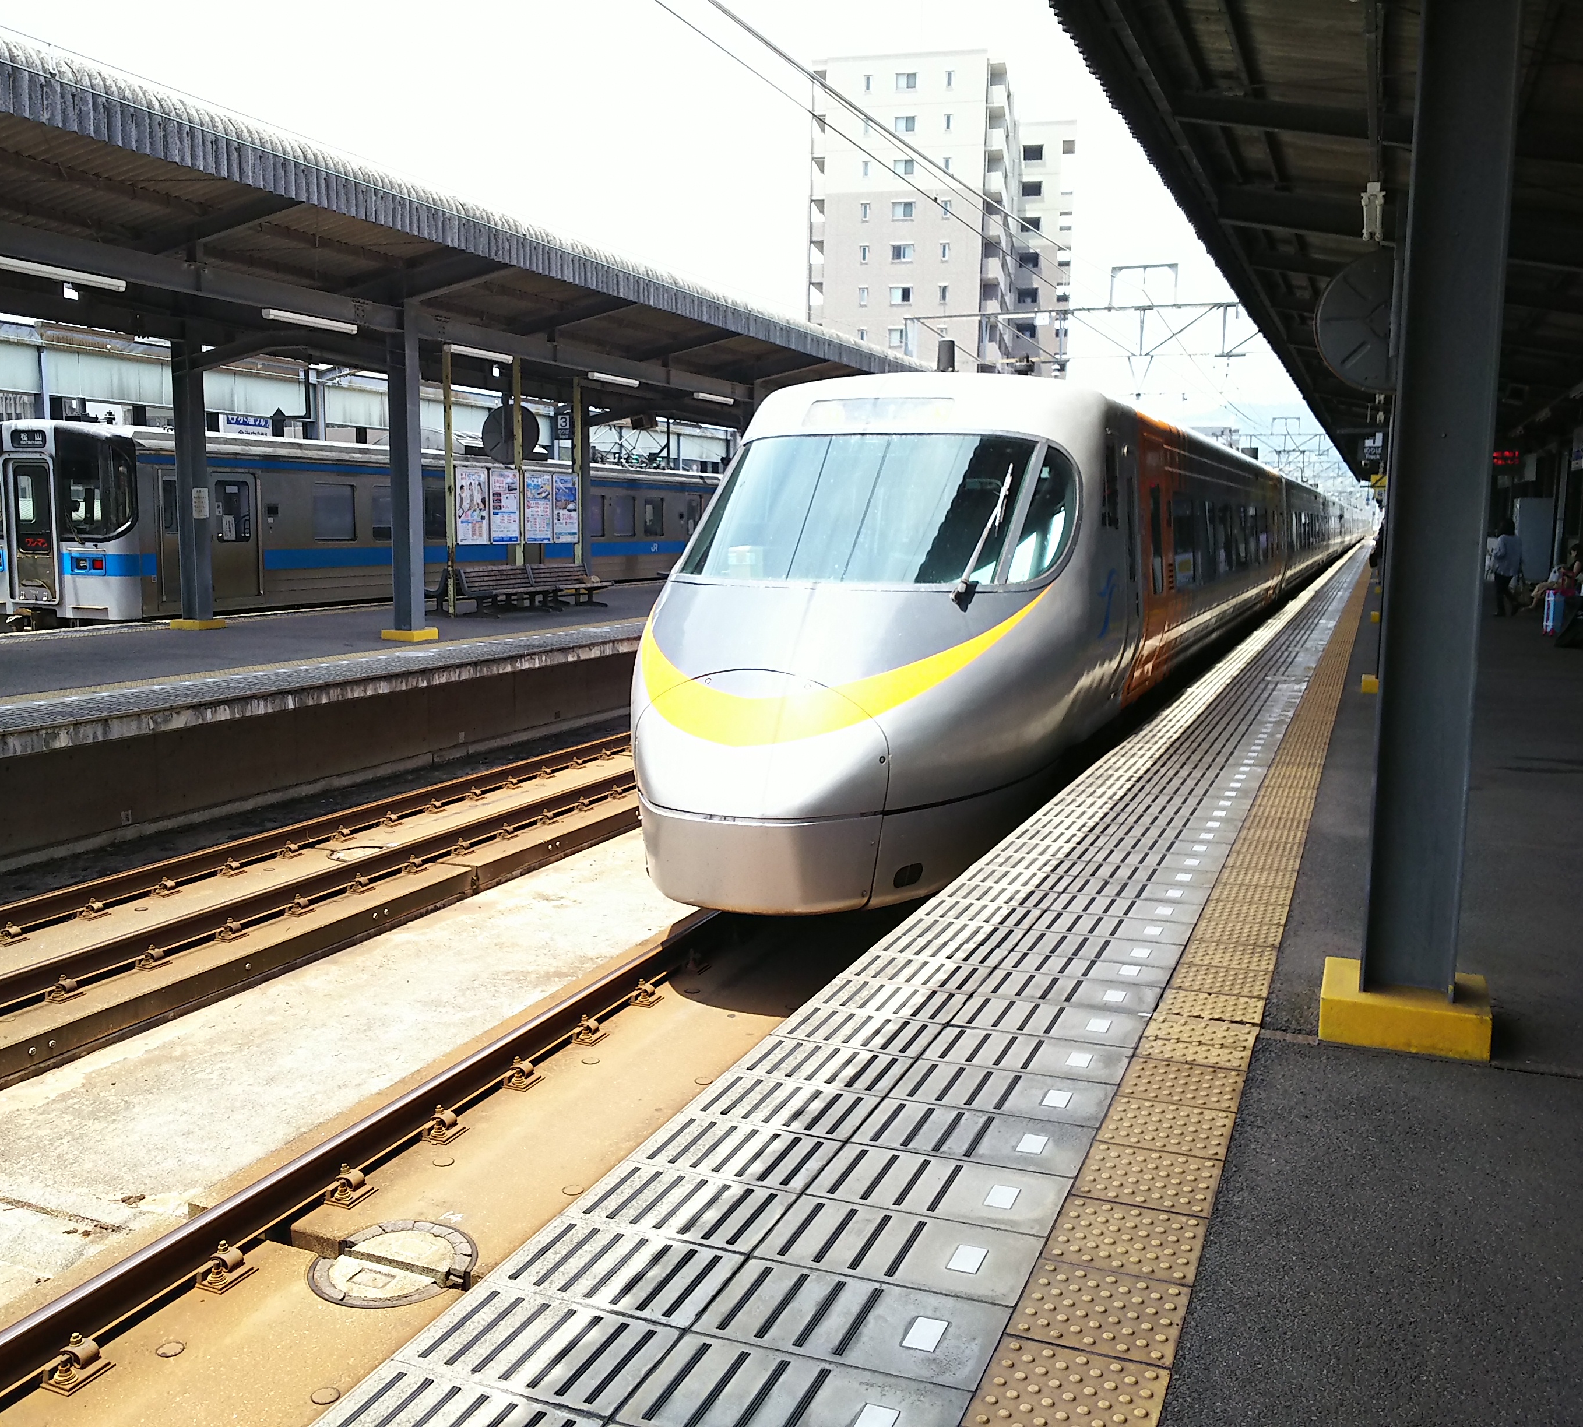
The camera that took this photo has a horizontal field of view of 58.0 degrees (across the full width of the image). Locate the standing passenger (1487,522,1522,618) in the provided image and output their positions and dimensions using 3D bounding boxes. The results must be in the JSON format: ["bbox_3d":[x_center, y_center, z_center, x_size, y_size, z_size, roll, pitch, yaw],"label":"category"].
[{"bbox_3d":[11.652,-2.375,23.323,0.460,1.570,0.420,-5,10,-37],"label":"standing passenger"}]

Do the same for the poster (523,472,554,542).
[{"bbox_3d":[-3.999,-3.262,22.699,0.030,1.100,0.800,4,8,22],"label":"poster"}]

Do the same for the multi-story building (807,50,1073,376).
[{"bbox_3d":[12.903,-30.514,114.772,18.600,34.600,28.000,2,8,11],"label":"multi-story building"}]

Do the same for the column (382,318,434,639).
[{"bbox_3d":[-4.518,-2.742,16.855,0.400,3.760,0.400,4,8,22],"label":"column"}]

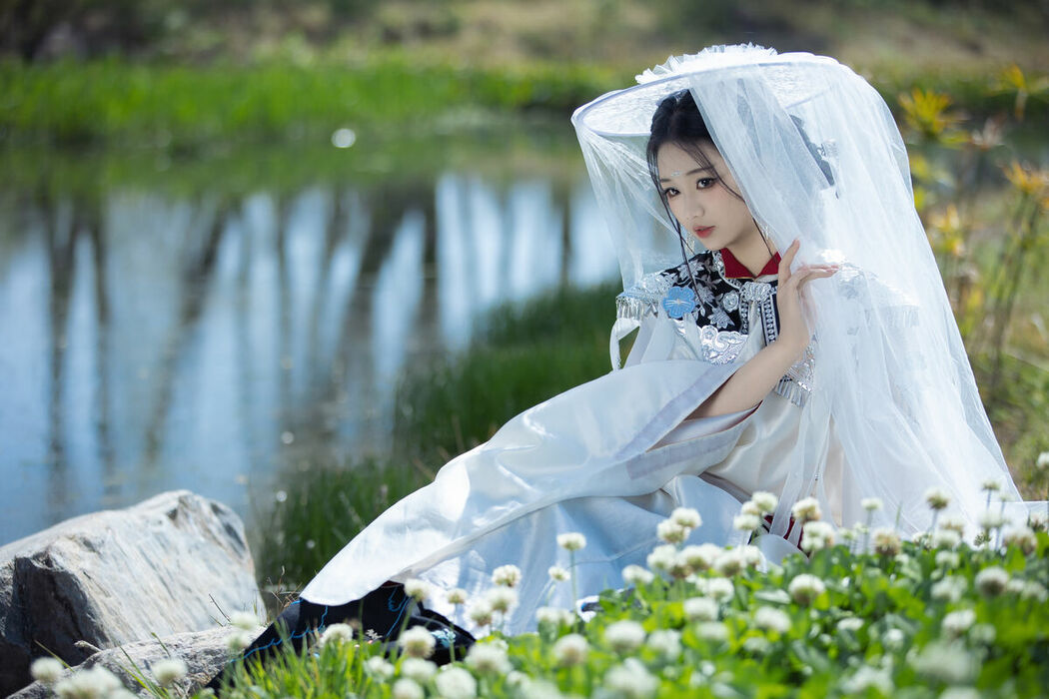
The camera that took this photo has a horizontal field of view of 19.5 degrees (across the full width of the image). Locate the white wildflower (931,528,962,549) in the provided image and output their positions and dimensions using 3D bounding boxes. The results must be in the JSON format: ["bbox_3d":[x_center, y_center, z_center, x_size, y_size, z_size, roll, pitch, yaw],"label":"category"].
[{"bbox_3d":[0.600,0.269,4.350,0.041,0.030,0.038,0,6,0],"label":"white wildflower"}]

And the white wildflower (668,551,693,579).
[{"bbox_3d":[0.202,0.279,3.949,0.031,0.034,0.031,0,7,0],"label":"white wildflower"}]

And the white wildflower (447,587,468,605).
[{"bbox_3d":[-0.090,0.331,4.100,0.028,0.022,0.027,0,7,0],"label":"white wildflower"}]

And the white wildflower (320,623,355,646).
[{"bbox_3d":[-0.254,0.388,4.150,0.050,0.031,0.049,0,7,0],"label":"white wildflower"}]

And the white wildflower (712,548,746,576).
[{"bbox_3d":[0.257,0.267,3.850,0.041,0.033,0.039,0,7,0],"label":"white wildflower"}]

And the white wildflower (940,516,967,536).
[{"bbox_3d":[0.553,0.228,3.950,0.032,0.024,0.031,0,7,0],"label":"white wildflower"}]

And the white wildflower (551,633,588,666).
[{"bbox_3d":[0.058,0.383,3.900,0.044,0.039,0.043,0,7,0],"label":"white wildflower"}]

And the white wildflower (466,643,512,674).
[{"bbox_3d":[-0.045,0.389,3.850,0.056,0.037,0.046,0,6,0],"label":"white wildflower"}]

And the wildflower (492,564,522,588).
[{"bbox_3d":[-0.022,0.287,3.887,0.035,0.029,0.035,0,7,0],"label":"wildflower"}]

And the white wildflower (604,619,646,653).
[{"bbox_3d":[0.127,0.363,3.870,0.051,0.041,0.050,0,7,0],"label":"white wildflower"}]

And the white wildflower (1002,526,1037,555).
[{"bbox_3d":[0.666,0.257,4.116,0.044,0.038,0.044,0,7,0],"label":"white wildflower"}]

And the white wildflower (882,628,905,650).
[{"bbox_3d":[0.465,0.364,3.850,0.029,0.027,0.029,0,6,0],"label":"white wildflower"}]

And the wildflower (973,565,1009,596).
[{"bbox_3d":[0.614,0.304,4.020,0.046,0.038,0.044,0,7,0],"label":"wildflower"}]

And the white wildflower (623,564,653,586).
[{"bbox_3d":[0.158,0.314,4.250,0.043,0.032,0.042,0,7,0],"label":"white wildflower"}]

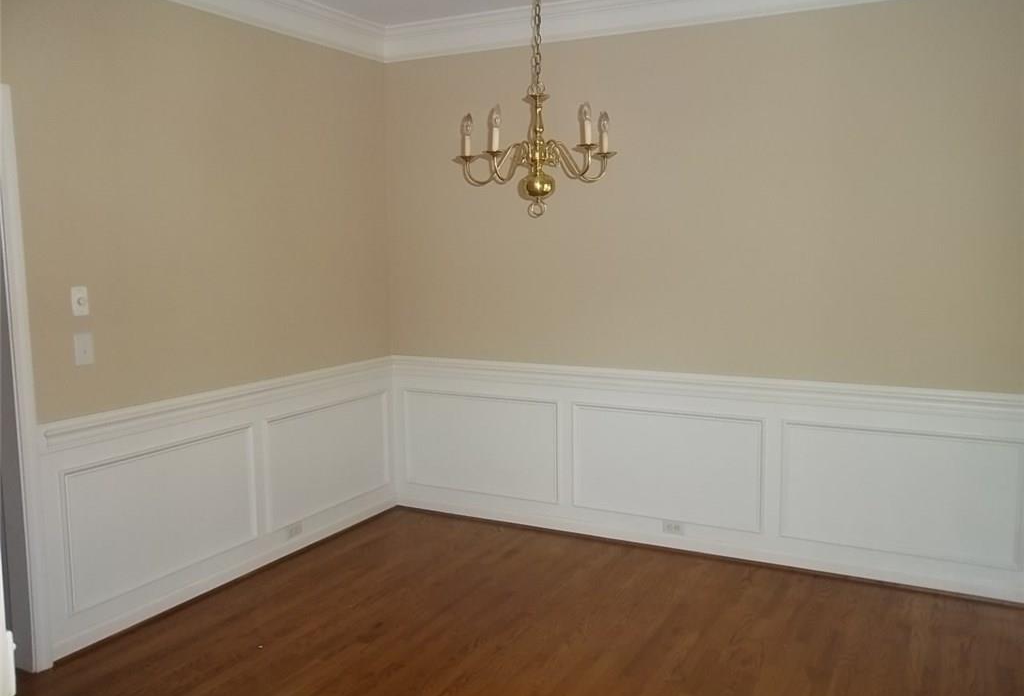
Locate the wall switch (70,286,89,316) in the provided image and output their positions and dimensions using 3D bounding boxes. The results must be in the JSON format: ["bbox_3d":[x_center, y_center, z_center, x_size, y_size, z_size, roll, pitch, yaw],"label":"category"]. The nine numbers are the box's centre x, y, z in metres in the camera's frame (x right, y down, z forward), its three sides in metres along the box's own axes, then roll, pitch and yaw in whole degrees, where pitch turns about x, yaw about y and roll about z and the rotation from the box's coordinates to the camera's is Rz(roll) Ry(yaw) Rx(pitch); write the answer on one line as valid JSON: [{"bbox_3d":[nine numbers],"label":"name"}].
[{"bbox_3d":[-1.665,-0.180,3.210,0.024,0.115,0.070,3,7,28],"label":"wall switch"}]

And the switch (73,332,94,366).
[{"bbox_3d":[-1.664,0.006,3.235,0.018,0.123,0.078,3,7,28],"label":"switch"}]

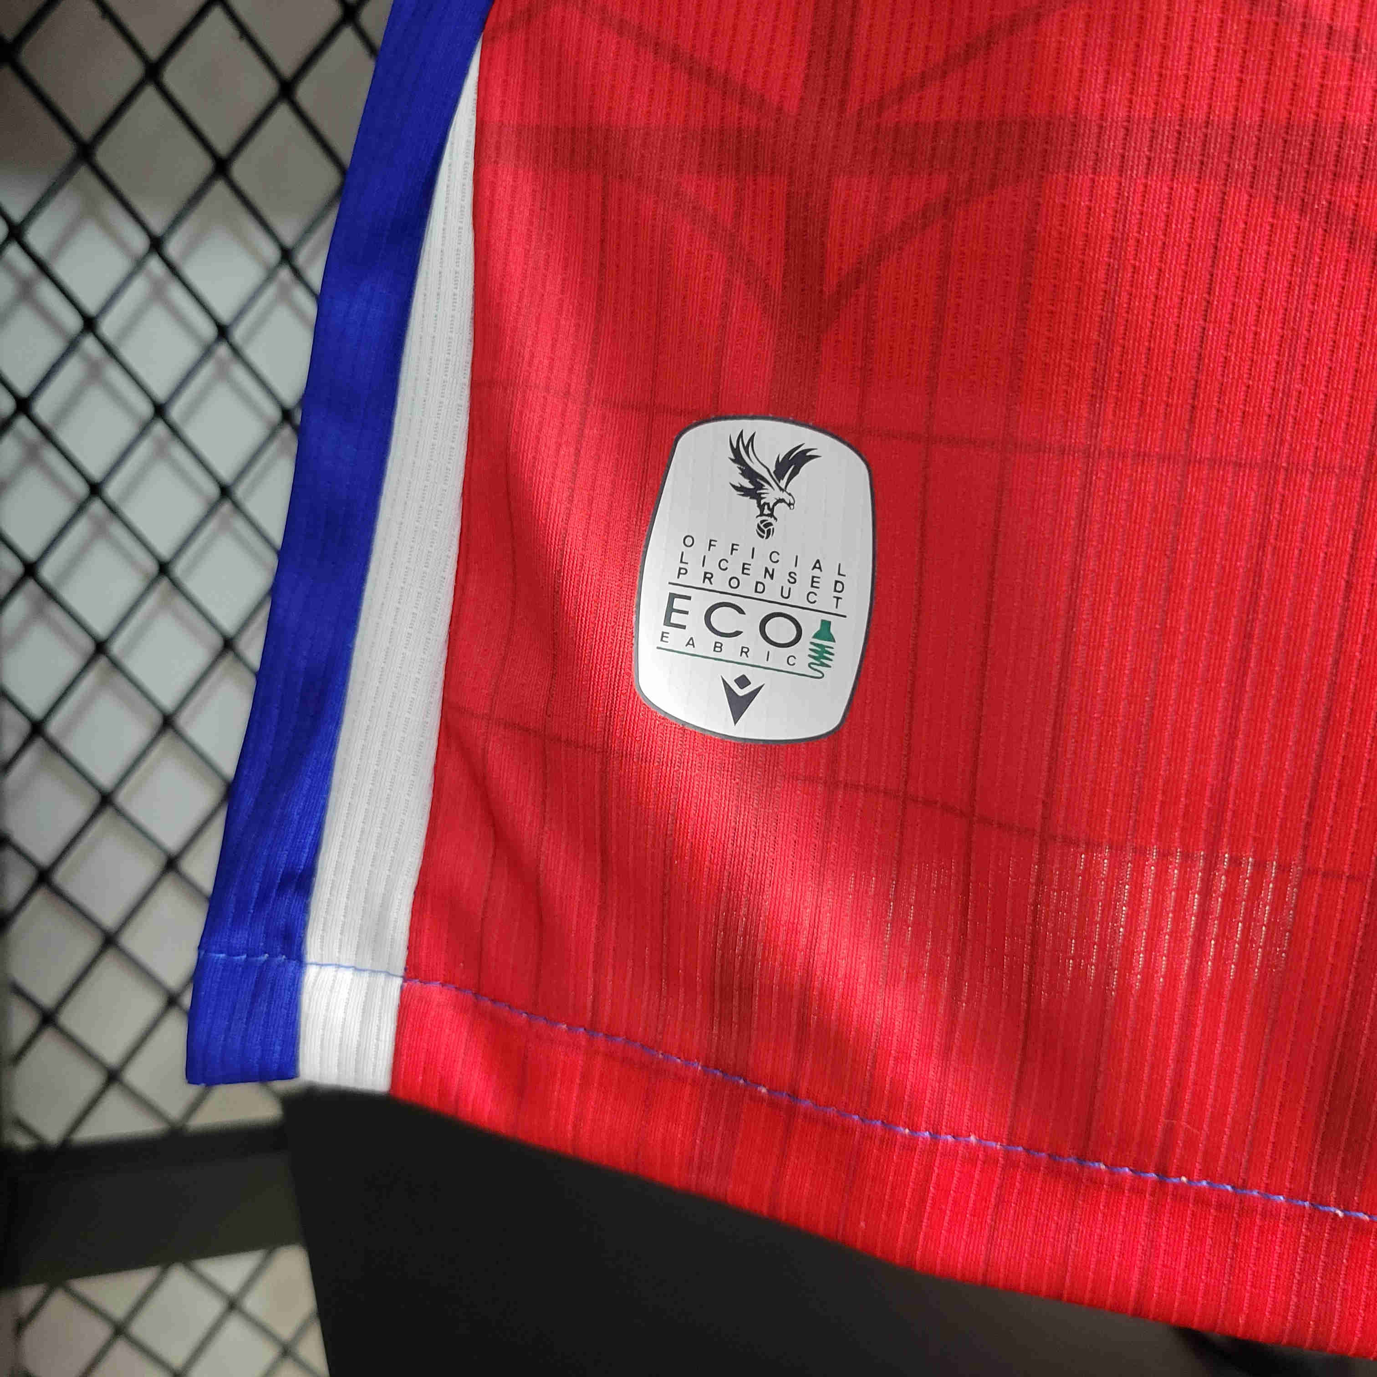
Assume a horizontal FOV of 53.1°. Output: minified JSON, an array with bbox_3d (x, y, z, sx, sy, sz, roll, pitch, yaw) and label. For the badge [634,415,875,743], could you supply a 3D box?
[{"bbox_3d":[0.012,-0.019,0.250,0.044,0.060,0.002,13,17,20],"label":"badge"}]

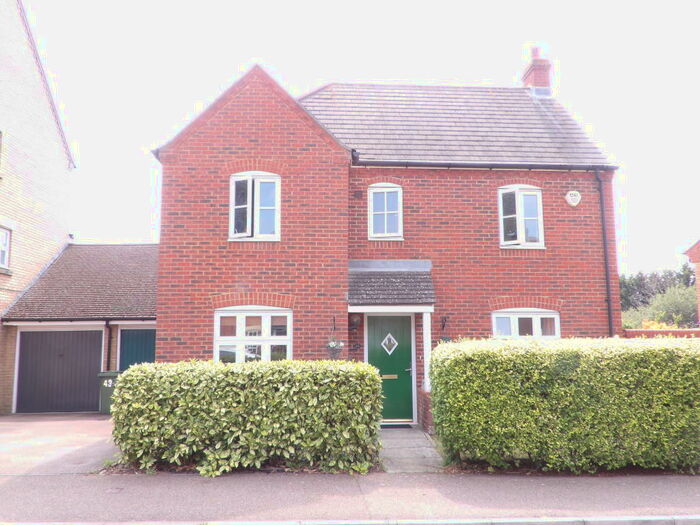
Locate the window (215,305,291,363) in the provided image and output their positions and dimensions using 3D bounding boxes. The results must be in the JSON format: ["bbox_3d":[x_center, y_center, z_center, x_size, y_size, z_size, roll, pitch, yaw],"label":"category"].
[{"bbox_3d":[-1.699,1.406,9.981,1.367,1.270,0.120,0,-7,-3],"label":"window"}]

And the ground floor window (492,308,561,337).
[{"bbox_3d":[3.413,1.531,10.982,1.353,1.270,0.120,0,-7,-3],"label":"ground floor window"}]

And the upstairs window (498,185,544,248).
[{"bbox_3d":[3.391,-0.892,11.254,0.910,1.292,0.150,0,-7,-3],"label":"upstairs window"}]

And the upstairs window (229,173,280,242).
[{"bbox_3d":[-1.713,-1.004,10.251,0.914,1.288,0.150,0,-7,-3],"label":"upstairs window"}]

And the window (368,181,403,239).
[{"bbox_3d":[0.702,-0.985,11.143,0.697,1.150,0.120,0,-7,-3],"label":"window"}]

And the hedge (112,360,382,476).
[{"bbox_3d":[-1.310,2.012,7.608,3.431,1.317,1.000,0,-7,-3],"label":"hedge"}]

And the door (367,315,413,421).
[{"bbox_3d":[0.758,2.001,10.786,0.859,1.972,0.080,0,-7,-3],"label":"door"}]

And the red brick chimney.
[{"bbox_3d":[4.908,-4.968,14.977,0.460,1.525,0.840,0,-7,-3],"label":"red brick chimney"}]

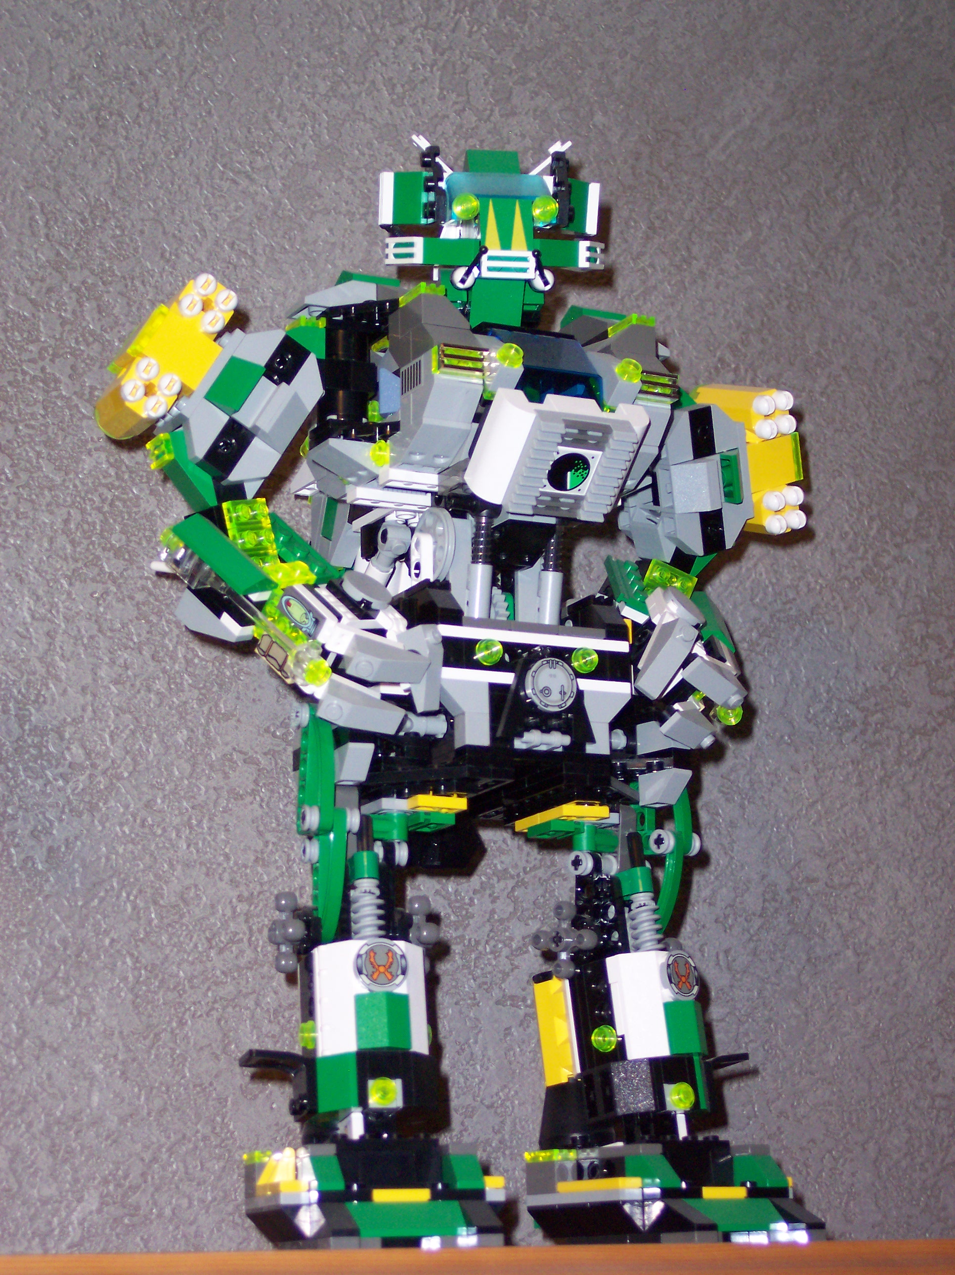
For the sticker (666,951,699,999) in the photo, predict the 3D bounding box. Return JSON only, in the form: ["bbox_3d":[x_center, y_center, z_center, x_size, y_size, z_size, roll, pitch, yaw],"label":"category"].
[{"bbox_3d":[0.062,0.104,0.859,0.003,0.016,0.016,-18,-16,40],"label":"sticker"}]

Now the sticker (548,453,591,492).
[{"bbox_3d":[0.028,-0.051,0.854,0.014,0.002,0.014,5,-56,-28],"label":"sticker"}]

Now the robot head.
[{"bbox_3d":[0.004,-0.122,0.848,0.065,0.055,0.043,2,-6,-11],"label":"robot head"}]

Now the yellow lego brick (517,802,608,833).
[{"bbox_3d":[0.026,0.056,0.865,0.016,0.003,0.031,5,-14,-25],"label":"yellow lego brick"}]

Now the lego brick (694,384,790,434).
[{"bbox_3d":[0.087,-0.075,0.933,0.016,0.016,0.030,-15,16,-30],"label":"lego brick"}]

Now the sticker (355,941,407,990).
[{"bbox_3d":[-0.028,0.096,0.819,0.016,0.016,0.003,3,-9,-18],"label":"sticker"}]

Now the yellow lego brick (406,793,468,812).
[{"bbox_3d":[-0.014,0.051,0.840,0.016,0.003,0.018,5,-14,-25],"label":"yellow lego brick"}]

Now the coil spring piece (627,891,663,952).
[{"bbox_3d":[0.053,0.090,0.873,0.010,0.020,0.010,-6,-12,-1],"label":"coil spring piece"}]

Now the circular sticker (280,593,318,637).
[{"bbox_3d":[-0.053,-0.007,0.824,0.002,0.011,0.014,-38,-74,26],"label":"circular sticker"}]

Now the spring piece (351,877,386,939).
[{"bbox_3d":[-0.032,0.082,0.834,0.010,0.020,0.010,-3,-12,-1],"label":"spring piece"}]

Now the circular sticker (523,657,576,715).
[{"bbox_3d":[0.022,0.014,0.837,0.016,0.016,0.003,5,-11,-26],"label":"circular sticker"}]

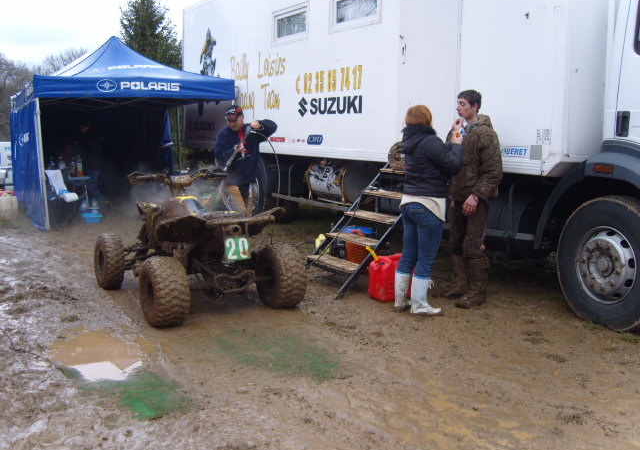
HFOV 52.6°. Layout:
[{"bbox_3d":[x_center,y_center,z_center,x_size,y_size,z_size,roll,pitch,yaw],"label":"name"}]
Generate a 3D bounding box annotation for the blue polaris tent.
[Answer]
[{"bbox_3d":[-3.470,-1.720,11.200,3.050,3.000,3.100,-6,11,-30],"label":"blue polaris tent"}]

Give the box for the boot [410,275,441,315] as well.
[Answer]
[{"bbox_3d":[0.844,0.547,5.175,0.270,0.310,0.125,-1,9,-4],"label":"boot"}]

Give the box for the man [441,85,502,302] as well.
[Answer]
[{"bbox_3d":[1.266,-0.232,5.410,0.430,1.770,0.490,-5,10,-26],"label":"man"}]

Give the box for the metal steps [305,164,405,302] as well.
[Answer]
[{"bbox_3d":[0.426,0.000,6.161,1.200,1.100,0.820,-6,11,-31],"label":"metal steps"}]

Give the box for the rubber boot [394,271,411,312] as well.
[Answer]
[{"bbox_3d":[0.709,0.526,5.305,0.125,0.310,0.260,7,11,37],"label":"rubber boot"}]

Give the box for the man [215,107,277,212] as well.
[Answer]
[{"bbox_3d":[-0.794,-0.405,6.765,0.620,1.700,0.500,3,10,18],"label":"man"}]

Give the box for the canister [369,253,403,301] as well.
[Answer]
[{"bbox_3d":[0.614,0.428,5.638,0.330,0.400,0.260,-5,10,-25],"label":"canister"}]

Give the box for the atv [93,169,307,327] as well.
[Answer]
[{"bbox_3d":[-1.092,0.085,5.625,1.230,1.090,1.830,-6,11,-31],"label":"atv"}]

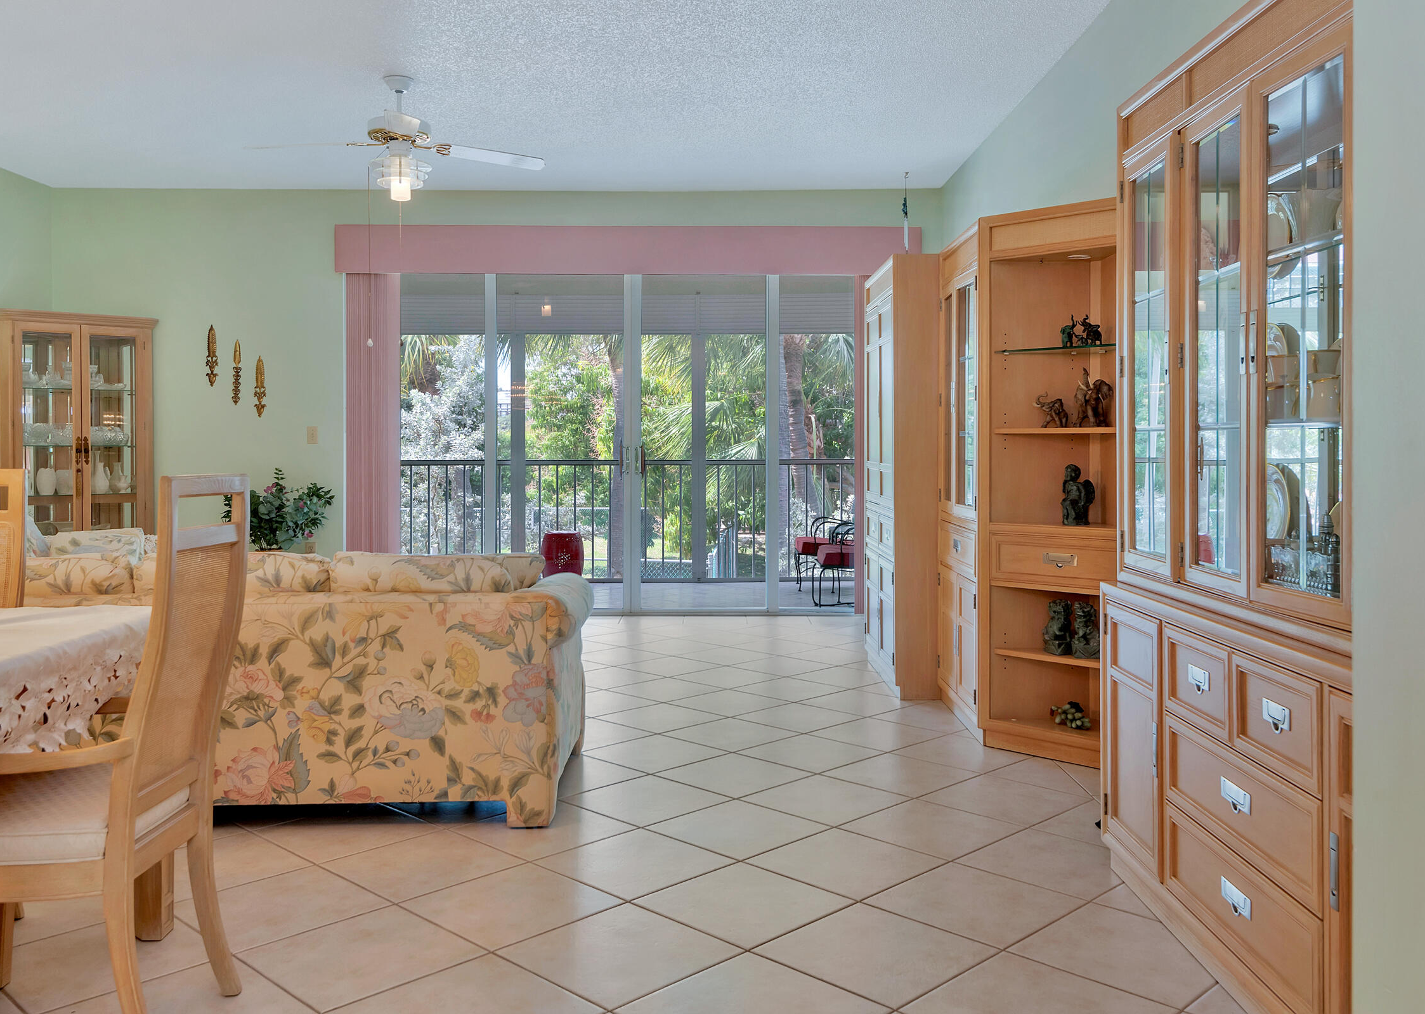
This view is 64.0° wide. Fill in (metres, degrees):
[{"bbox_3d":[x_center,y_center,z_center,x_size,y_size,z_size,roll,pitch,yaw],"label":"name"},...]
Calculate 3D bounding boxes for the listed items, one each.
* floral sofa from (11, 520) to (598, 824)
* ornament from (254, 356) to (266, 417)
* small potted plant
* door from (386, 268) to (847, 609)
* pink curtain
[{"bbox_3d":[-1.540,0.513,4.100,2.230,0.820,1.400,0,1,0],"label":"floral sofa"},{"bbox_3d":[-3.084,-0.822,7.770,0.085,0.420,0.045,0,1,0],"label":"ornament"},{"bbox_3d":[-2.164,0.056,5.700,0.550,0.490,0.500,0,1,0],"label":"small potted plant"},{"bbox_3d":[-0.565,-0.453,7.800,3.450,2.360,0.120,0,1,0],"label":"door"},{"bbox_3d":[-2.298,-0.447,7.700,0.385,2.310,0.130,0,1,0],"label":"pink curtain"}]

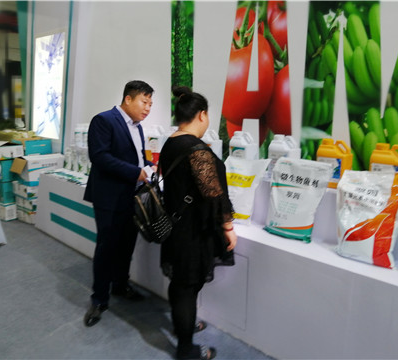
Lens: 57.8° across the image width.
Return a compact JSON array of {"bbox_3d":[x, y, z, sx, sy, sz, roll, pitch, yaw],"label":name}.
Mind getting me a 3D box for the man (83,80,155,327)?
[{"bbox_3d":[-0.567,0.145,2.576,0.450,1.670,0.480,6,11,25],"label":"man"}]

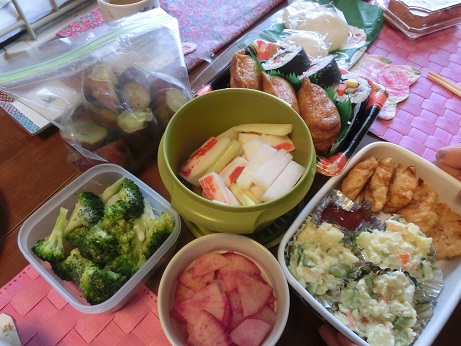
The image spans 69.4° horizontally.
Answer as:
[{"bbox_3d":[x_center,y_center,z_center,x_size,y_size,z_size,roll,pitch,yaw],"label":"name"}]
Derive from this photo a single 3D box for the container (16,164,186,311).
[{"bbox_3d":[-0.124,0.068,0.344,0.122,0.055,0.122,35,63,15],"label":"container"}]

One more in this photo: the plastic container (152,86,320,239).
[{"bbox_3d":[0.007,-0.007,0.362,0.160,0.092,0.160,2,60,-3],"label":"plastic container"}]

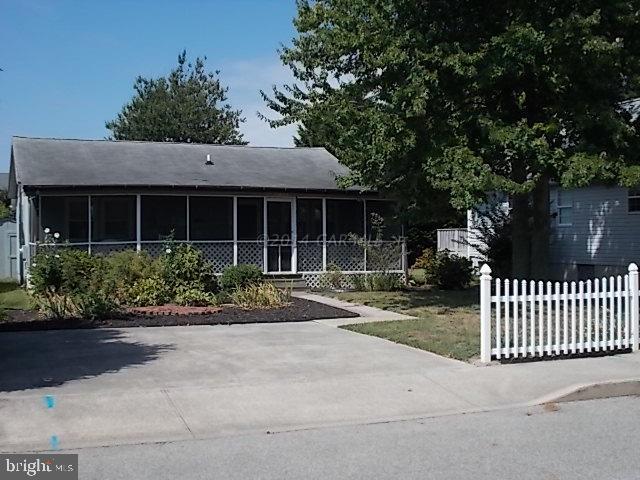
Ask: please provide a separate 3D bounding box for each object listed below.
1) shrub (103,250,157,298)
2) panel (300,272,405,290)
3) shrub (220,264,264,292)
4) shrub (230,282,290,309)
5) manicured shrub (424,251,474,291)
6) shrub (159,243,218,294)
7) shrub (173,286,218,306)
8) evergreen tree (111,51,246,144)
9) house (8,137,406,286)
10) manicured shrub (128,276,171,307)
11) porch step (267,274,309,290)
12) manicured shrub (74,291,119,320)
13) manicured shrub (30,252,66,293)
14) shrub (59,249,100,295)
[{"bbox_3d":[-4.215,0.761,18.000,1.195,1.058,1.100,0,0,-18],"label":"shrub"},{"bbox_3d":[1.000,1.195,23.350,3.100,0.500,0.050,0,0,-18],"label":"panel"},{"bbox_3d":[-2.020,1.010,21.200,1.120,0.720,1.080,0,0,0],"label":"shrub"},{"bbox_3d":[-1.302,1.165,17.800,1.280,0.500,1.100,0,0,-22],"label":"shrub"},{"bbox_3d":[3.598,0.835,22.600,1.350,1.080,1.250,0,0,0],"label":"manicured shrub"},{"bbox_3d":[-2.942,0.668,18.200,1.342,1.224,1.200,0,0,-18],"label":"shrub"},{"bbox_3d":[-2.566,1.173,16.900,0.914,0.414,0.750,0,0,-18],"label":"shrub"},{"bbox_3d":[-6.527,-3.600,37.000,6.400,10.000,6.400,0,0,-22],"label":"evergreen tree"},{"bbox_3d":[-3.618,-0.785,25.315,11.000,4.290,7.700,0,0,-22],"label":"house"},{"bbox_3d":[-3.563,1.066,17.000,0.878,0.607,0.800,0,0,-18],"label":"manicured shrub"},{"bbox_3d":[-0.948,1.155,22.358,1.200,0.370,0.560,0,0,-22],"label":"porch step"},{"bbox_3d":[-4.066,1.174,14.800,0.800,0.511,0.750,0,0,-18],"label":"manicured shrub"},{"bbox_3d":[-6.163,0.744,18.400,0.769,1.013,0.850,0,0,-18],"label":"manicured shrub"},{"bbox_3d":[-5.676,0.770,19.200,1.000,1.100,1.000,0,0,-22],"label":"shrub"}]

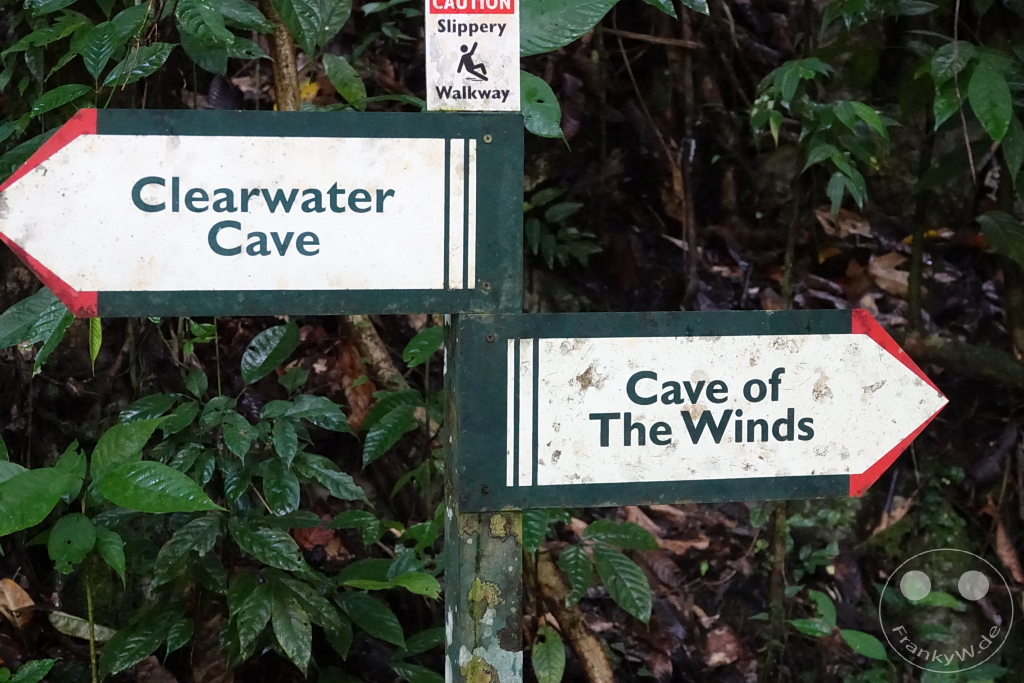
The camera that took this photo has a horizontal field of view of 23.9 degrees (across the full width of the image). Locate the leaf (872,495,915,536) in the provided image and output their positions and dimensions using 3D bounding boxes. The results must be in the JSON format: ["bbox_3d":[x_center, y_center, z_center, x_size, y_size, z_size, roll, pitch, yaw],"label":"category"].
[{"bbox_3d":[0.775,0.353,4.900,0.045,0.125,0.025,32,-19,41],"label":"leaf"}]

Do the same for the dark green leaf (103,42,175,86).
[{"bbox_3d":[-0.588,-0.437,3.820,0.142,0.062,0.022,-27,-40,16],"label":"dark green leaf"}]

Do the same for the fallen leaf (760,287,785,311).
[{"bbox_3d":[0.582,-0.089,5.400,0.060,0.025,0.080,-7,42,-8],"label":"fallen leaf"}]

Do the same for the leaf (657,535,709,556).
[{"bbox_3d":[0.342,0.405,4.800,0.105,0.025,0.045,-3,45,-3],"label":"leaf"}]

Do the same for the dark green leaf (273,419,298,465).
[{"bbox_3d":[-0.357,0.159,3.820,0.043,0.085,0.018,-7,-28,-4],"label":"dark green leaf"}]

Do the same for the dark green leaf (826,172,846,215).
[{"bbox_3d":[0.711,-0.324,5.300,0.042,0.097,0.020,6,-17,8],"label":"dark green leaf"}]

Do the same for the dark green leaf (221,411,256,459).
[{"bbox_3d":[-0.469,0.161,4.150,0.050,0.088,0.018,-13,-26,-7],"label":"dark green leaf"}]

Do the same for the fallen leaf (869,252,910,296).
[{"bbox_3d":[0.736,-0.132,4.700,0.072,0.101,0.025,-35,-25,-18],"label":"fallen leaf"}]

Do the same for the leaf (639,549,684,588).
[{"bbox_3d":[0.268,0.406,4.300,0.056,0.097,0.020,-35,-27,-23],"label":"leaf"}]

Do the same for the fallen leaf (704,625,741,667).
[{"bbox_3d":[0.409,0.591,4.700,0.072,0.090,0.025,7,-37,-2],"label":"fallen leaf"}]

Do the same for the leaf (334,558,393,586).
[{"bbox_3d":[-0.236,0.373,3.910,0.097,0.020,0.052,-16,43,-12],"label":"leaf"}]

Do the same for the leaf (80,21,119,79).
[{"bbox_3d":[-0.710,-0.501,4.150,0.062,0.115,0.020,6,-33,4],"label":"leaf"}]

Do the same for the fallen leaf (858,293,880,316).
[{"bbox_3d":[0.681,-0.069,4.600,0.042,0.069,0.015,-2,-38,-18],"label":"fallen leaf"}]

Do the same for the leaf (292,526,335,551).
[{"bbox_3d":[-0.375,0.369,4.550,0.085,0.025,0.060,0,45,0],"label":"leaf"}]

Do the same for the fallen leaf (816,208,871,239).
[{"bbox_3d":[0.781,-0.278,5.700,0.130,0.070,0.030,17,-32,11],"label":"fallen leaf"}]

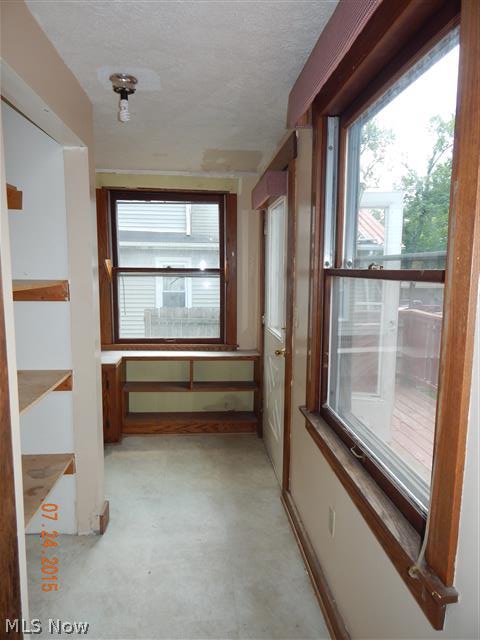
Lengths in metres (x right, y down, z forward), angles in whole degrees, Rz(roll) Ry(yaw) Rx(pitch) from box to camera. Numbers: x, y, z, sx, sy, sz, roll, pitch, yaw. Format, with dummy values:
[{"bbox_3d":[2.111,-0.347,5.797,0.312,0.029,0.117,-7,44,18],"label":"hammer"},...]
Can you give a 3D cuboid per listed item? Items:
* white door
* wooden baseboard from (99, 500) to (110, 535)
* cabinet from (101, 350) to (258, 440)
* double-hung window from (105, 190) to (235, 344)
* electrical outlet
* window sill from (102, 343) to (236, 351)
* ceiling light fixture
[{"bbox_3d":[0.274,0.078,3.057,0.045,2.050,0.911,0,6,-6],"label":"white door"},{"bbox_3d":[-0.774,1.129,2.328,0.018,0.105,0.173,0,6,-6],"label":"wooden baseboard"},{"bbox_3d":[-0.579,0.674,3.724,1.479,0.701,0.418,0,6,-6],"label":"cabinet"},{"bbox_3d":[-0.651,-0.459,3.825,1.248,1.419,0.110,0,6,-6],"label":"double-hung window"},{"bbox_3d":[0.383,0.845,1.707,0.008,0.114,0.070,0,6,-6],"label":"electrical outlet"},{"bbox_3d":[-0.648,0.251,3.845,1.289,0.056,0.110,0,6,-6],"label":"window sill"},{"bbox_3d":[-0.529,-1.010,1.869,0.120,0.188,0.120,0,6,-6],"label":"ceiling light fixture"}]

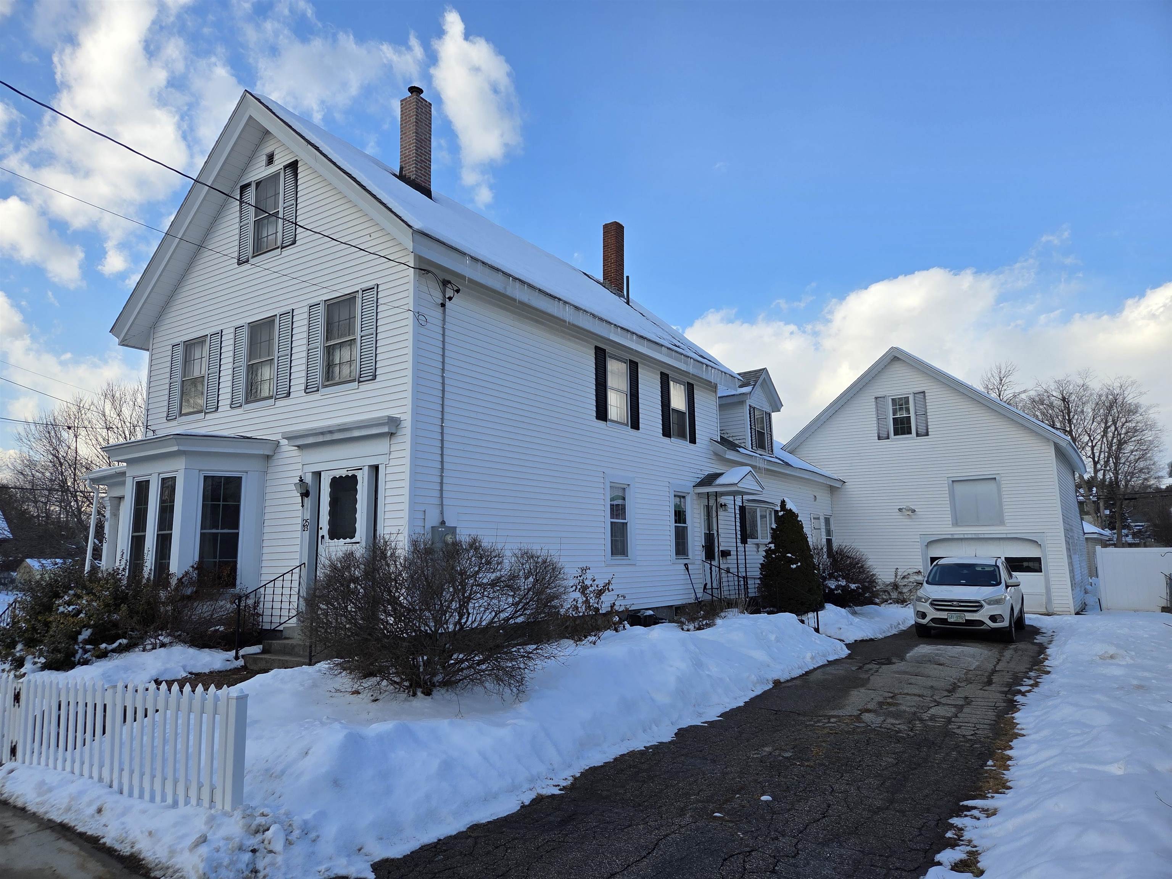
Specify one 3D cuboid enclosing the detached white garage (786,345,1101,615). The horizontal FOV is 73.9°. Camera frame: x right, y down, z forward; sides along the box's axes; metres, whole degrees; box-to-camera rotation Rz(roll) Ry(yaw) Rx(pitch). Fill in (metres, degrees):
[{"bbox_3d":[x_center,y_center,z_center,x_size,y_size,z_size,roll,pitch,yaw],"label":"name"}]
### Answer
[{"bbox_3d":[12.554,1.676,28.038,8.900,8.200,9.800,-7,-10,34],"label":"detached white garage"}]

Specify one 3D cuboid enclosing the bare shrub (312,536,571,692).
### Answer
[{"bbox_3d":[-1.565,1.730,7.735,2.450,1.500,2.200,1,-9,-11],"label":"bare shrub"}]

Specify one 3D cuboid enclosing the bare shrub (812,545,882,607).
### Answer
[{"bbox_3d":[7.388,3.882,22.334,2.100,1.800,2.000,-6,-10,33],"label":"bare shrub"}]

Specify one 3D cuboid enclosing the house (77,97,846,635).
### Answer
[{"bbox_3d":[-0.910,-0.803,20.030,9.200,10.400,19.400,-6,-10,33],"label":"house"}]

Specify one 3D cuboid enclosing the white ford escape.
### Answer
[{"bbox_3d":[8.541,3.446,17.323,1.920,1.680,4.520,-6,-10,32],"label":"white ford escape"}]

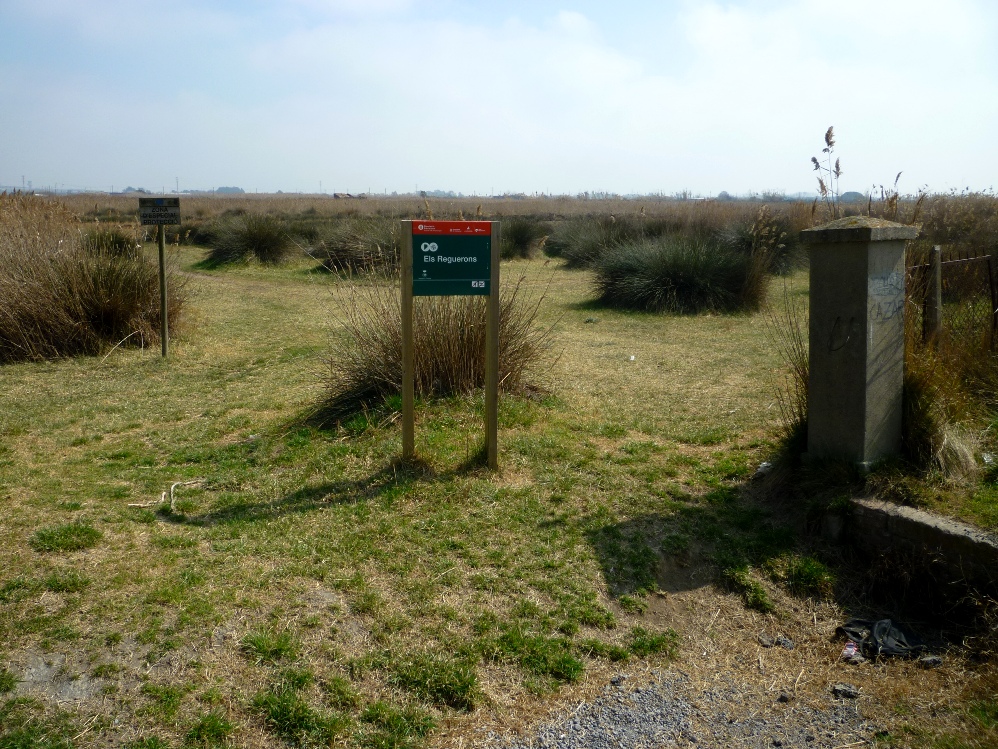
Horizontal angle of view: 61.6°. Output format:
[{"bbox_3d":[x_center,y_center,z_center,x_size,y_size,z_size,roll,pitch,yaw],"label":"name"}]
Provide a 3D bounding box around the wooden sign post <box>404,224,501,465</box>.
[{"bbox_3d":[-0.298,-0.177,5.166,0.586,1.539,0.065,-2,12,-13],"label":"wooden sign post"}]

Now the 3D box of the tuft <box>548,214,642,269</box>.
[{"bbox_3d":[2.886,-3.520,21.833,3.227,1.281,2.743,2,12,7],"label":"tuft"}]

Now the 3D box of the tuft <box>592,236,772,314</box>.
[{"bbox_3d":[2.973,-1.689,13.519,2.729,1.114,2.320,3,12,12],"label":"tuft"}]

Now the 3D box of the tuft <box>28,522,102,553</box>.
[{"bbox_3d":[-2.112,0.777,4.057,0.345,0.069,0.293,-6,13,-28],"label":"tuft"}]

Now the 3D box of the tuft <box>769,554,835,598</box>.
[{"bbox_3d":[1.374,0.897,3.770,0.287,0.124,0.258,5,13,21],"label":"tuft"}]

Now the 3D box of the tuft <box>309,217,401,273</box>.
[{"bbox_3d":[-3.322,-3.096,19.674,2.273,1.212,2.045,-1,12,-9],"label":"tuft"}]

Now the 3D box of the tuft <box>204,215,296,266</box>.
[{"bbox_3d":[-6.255,-3.388,20.933,2.224,1.205,2.001,-3,12,-16],"label":"tuft"}]

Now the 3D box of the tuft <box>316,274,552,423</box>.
[{"bbox_3d":[-0.536,-0.337,7.007,1.849,0.972,1.479,0,12,-4],"label":"tuft"}]

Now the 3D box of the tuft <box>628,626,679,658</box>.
[{"bbox_3d":[0.582,0.999,3.150,0.188,0.064,0.160,3,12,11],"label":"tuft"}]

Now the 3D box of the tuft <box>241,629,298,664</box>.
[{"bbox_3d":[-0.852,0.993,3.088,0.206,0.071,0.175,-3,12,-16],"label":"tuft"}]

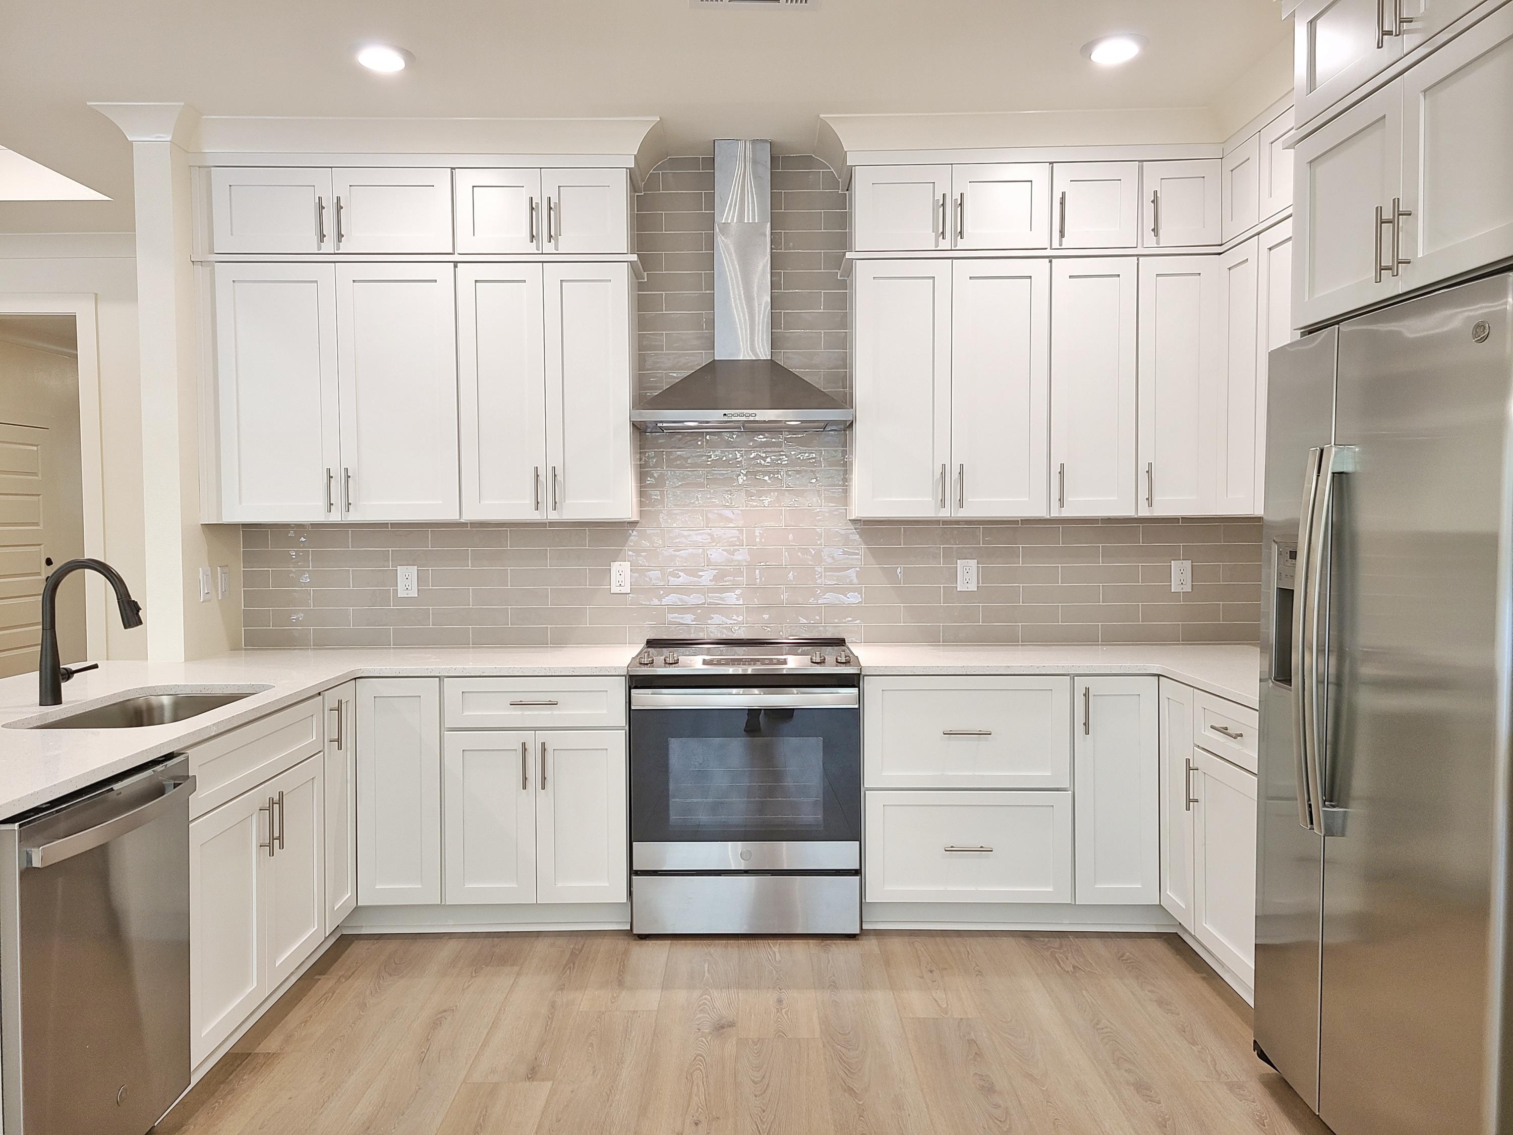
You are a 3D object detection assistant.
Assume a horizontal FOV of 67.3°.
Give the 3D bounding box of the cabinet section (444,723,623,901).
[{"bbox_3d":[-0.725,0.816,4.068,0.605,0.583,0.610,0,3,0],"label":"cabinet section"}]

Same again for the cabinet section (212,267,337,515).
[{"bbox_3d":[-1.684,-0.621,4.168,0.426,0.908,0.330,0,3,0],"label":"cabinet section"}]

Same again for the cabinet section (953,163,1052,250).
[{"bbox_3d":[0.852,-1.262,4.114,0.341,0.298,0.315,0,3,0],"label":"cabinet section"}]

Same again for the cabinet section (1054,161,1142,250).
[{"bbox_3d":[1.183,-1.265,4.119,0.315,0.302,0.330,0,3,0],"label":"cabinet section"}]

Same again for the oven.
[{"bbox_3d":[-0.032,0.761,4.014,0.759,0.935,0.665,0,2,0],"label":"oven"}]

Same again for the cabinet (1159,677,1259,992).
[{"bbox_3d":[1.634,0.752,3.317,0.600,0.762,0.860,0,2,0],"label":"cabinet"}]

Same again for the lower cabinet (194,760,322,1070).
[{"bbox_3d":[-1.602,0.861,3.044,0.580,0.587,0.826,0,2,0],"label":"lower cabinet"}]

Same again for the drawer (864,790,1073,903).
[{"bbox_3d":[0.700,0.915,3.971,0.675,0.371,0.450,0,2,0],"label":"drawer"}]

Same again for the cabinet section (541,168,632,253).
[{"bbox_3d":[-0.593,-1.256,4.130,0.309,0.302,0.330,0,3,0],"label":"cabinet section"}]

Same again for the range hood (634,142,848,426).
[{"bbox_3d":[-0.049,-1.004,4.066,0.751,1.010,0.484,0,2,0],"label":"range hood"}]

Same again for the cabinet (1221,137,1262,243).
[{"bbox_3d":[1.788,-1.261,3.814,0.325,0.290,0.306,0,2,0],"label":"cabinet"}]

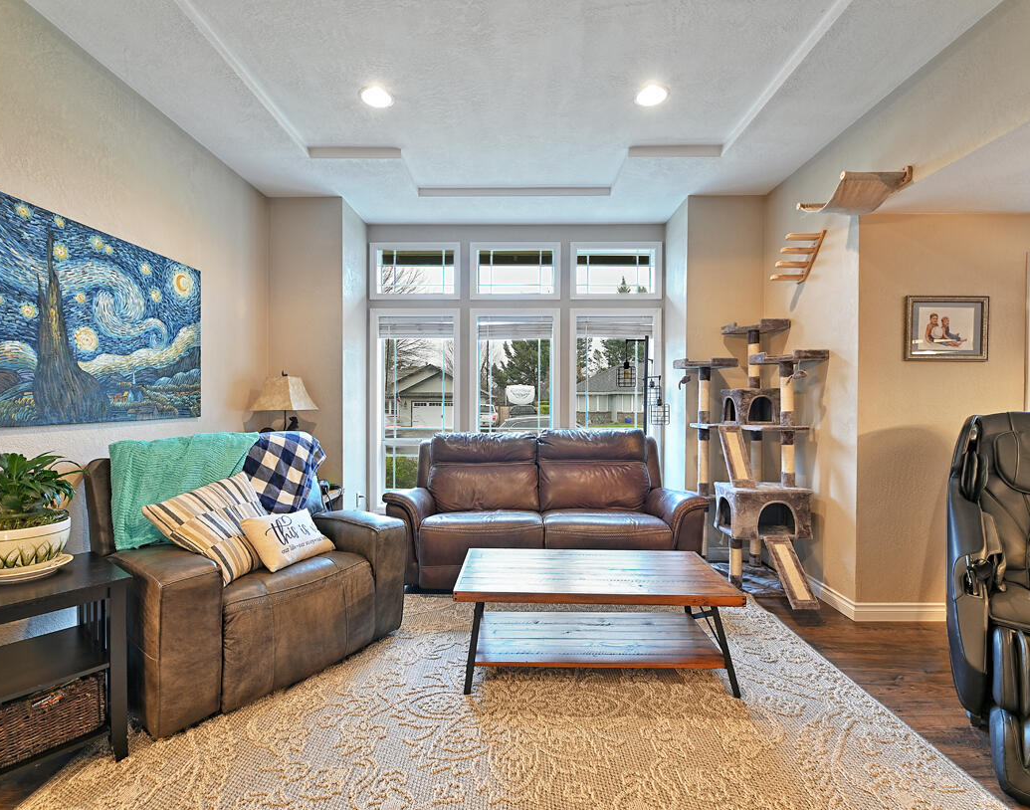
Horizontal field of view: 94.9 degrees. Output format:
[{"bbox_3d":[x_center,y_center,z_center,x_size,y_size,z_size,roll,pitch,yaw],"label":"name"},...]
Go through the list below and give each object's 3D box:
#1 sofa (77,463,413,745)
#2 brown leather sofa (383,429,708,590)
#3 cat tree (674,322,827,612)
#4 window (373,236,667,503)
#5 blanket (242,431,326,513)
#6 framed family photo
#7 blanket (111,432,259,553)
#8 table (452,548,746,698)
[{"bbox_3d":[-1.405,0.776,2.590,0.920,1.060,1.200,1,1,37],"label":"sofa"},{"bbox_3d":[0.222,0.760,3.855,2.300,1.060,1.040,0,1,0],"label":"brown leather sofa"},{"bbox_3d":[1.665,0.330,3.435,0.770,1.930,0.980,0,1,0],"label":"cat tree"},{"bbox_3d":[0.012,-0.284,4.527,2.790,2.540,0.090,0,1,0],"label":"window"},{"bbox_3d":[-1.402,0.402,2.911,0.350,0.460,0.490,1,1,37],"label":"blanket"},{"bbox_3d":[2.565,-0.456,2.809,0.505,0.385,0.025,0,1,0],"label":"framed family photo"},{"bbox_3d":[-1.684,0.422,2.541,0.360,0.520,0.700,1,1,37],"label":"blanket"},{"bbox_3d":[0.378,1.081,2.449,1.310,0.455,0.630,0,1,2],"label":"table"}]

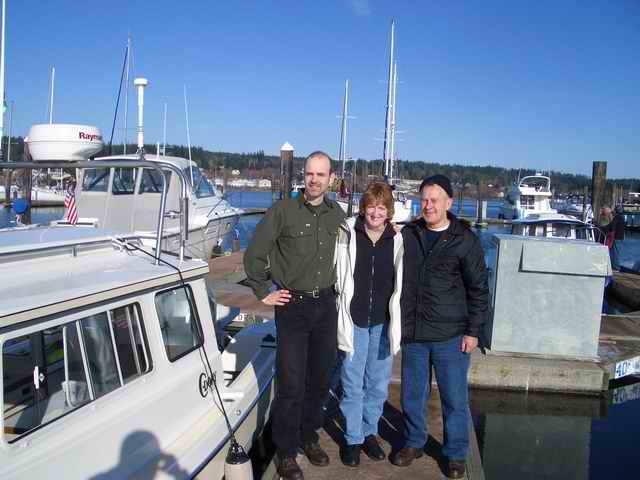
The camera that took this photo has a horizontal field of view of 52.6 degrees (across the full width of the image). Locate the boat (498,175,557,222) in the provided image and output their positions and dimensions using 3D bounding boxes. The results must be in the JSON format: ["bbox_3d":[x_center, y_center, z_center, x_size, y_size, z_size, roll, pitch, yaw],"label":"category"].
[{"bbox_3d":[12.626,-2.561,39.000,3.000,2.700,2.400,-2,6,-40],"label":"boat"}]

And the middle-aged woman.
[{"bbox_3d":[0.293,0.490,3.830,0.470,1.650,0.330,2,4,2],"label":"middle-aged woman"}]

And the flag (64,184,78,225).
[{"bbox_3d":[-4.339,-0.620,11.300,0.270,0.700,0.150,2,4,0],"label":"flag"}]

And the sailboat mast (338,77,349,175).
[{"bbox_3d":[1.707,-7.482,47.000,0.160,8.300,0.160,2,4,2],"label":"sailboat mast"}]

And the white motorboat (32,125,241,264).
[{"bbox_3d":[-3.555,-0.467,14.700,2.600,3.000,7.200,4,5,22],"label":"white motorboat"}]

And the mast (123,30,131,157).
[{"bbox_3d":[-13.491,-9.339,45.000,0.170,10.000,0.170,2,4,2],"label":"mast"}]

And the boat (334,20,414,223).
[{"bbox_3d":[4.845,-8.520,47.500,3.600,15.200,11.300,2,4,2],"label":"boat"}]

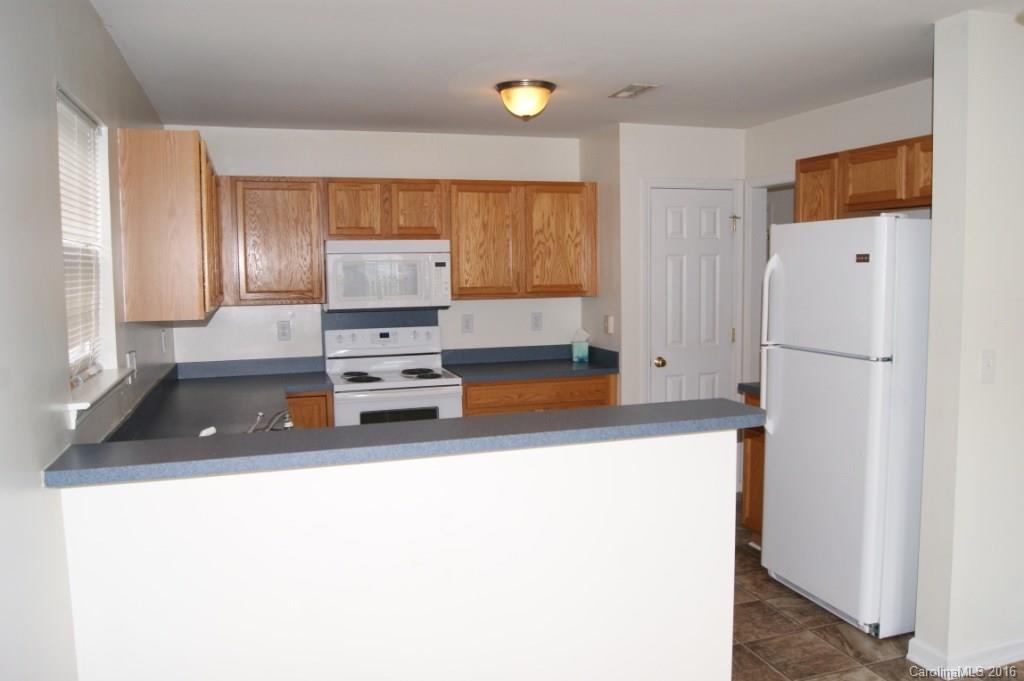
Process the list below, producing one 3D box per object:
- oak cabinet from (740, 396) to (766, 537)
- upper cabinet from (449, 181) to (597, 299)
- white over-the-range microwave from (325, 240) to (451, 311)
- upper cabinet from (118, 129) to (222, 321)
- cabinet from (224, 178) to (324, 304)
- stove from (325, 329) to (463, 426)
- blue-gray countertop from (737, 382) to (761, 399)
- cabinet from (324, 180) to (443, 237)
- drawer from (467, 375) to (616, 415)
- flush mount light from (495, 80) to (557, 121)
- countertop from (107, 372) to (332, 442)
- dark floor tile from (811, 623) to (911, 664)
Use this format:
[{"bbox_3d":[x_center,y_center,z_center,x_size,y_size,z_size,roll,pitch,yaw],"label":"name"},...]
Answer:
[{"bbox_3d":[1.619,0.695,4.135,0.615,0.825,0.430,-2,5,-18],"label":"oak cabinet"},{"bbox_3d":[0.043,-0.658,5.106,1.011,0.750,0.332,-3,5,-18],"label":"upper cabinet"},{"bbox_3d":[-0.792,-0.414,4.850,0.759,0.415,0.385,-2,6,-18],"label":"white over-the-range microwave"},{"bbox_3d":[-1.623,-0.519,3.768,0.325,0.763,1.454,-2,5,-18],"label":"upper cabinet"},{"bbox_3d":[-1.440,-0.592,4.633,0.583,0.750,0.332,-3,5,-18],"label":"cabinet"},{"bbox_3d":[-0.749,0.529,4.803,0.757,1.175,0.670,-2,5,-18],"label":"stove"},{"bbox_3d":[1.583,0.256,4.083,0.638,0.040,0.357,-3,5,-18],"label":"blue-gray countertop"},{"bbox_3d":[-0.803,-0.809,4.821,0.761,0.372,0.332,-3,5,-18],"label":"cabinet"},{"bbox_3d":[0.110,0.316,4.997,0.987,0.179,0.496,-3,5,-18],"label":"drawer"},{"bbox_3d":[0.077,-1.154,3.728,0.298,0.175,0.298,-1,5,0],"label":"flush mount light"},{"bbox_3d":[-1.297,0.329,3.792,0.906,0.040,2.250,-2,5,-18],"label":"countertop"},{"bbox_3d":[1.456,1.236,3.153,0.329,0.010,0.329,-2,5,-18],"label":"dark floor tile"}]

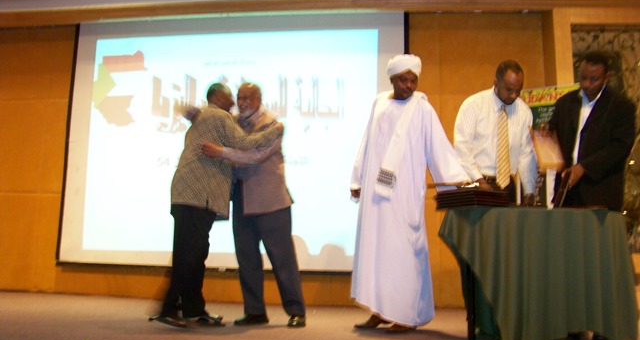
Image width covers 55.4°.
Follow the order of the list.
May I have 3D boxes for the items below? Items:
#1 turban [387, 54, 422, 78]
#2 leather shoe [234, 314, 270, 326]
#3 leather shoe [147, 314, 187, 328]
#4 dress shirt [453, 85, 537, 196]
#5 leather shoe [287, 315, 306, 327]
[{"bbox_3d":[0.576,-0.702,4.157,0.230,0.155,0.250,2,-8,-5],"label":"turban"},{"bbox_3d":[-0.449,0.987,4.000,0.275,0.090,0.100,6,-9,-31],"label":"leather shoe"},{"bbox_3d":[-0.981,0.981,3.950,0.275,0.095,0.100,11,-7,3],"label":"leather shoe"},{"bbox_3d":[1.122,-0.181,3.878,0.490,0.640,0.330,2,-8,-5],"label":"dress shirt"},{"bbox_3d":[-0.153,0.982,3.980,0.105,0.090,0.280,-1,-8,18],"label":"leather shoe"}]

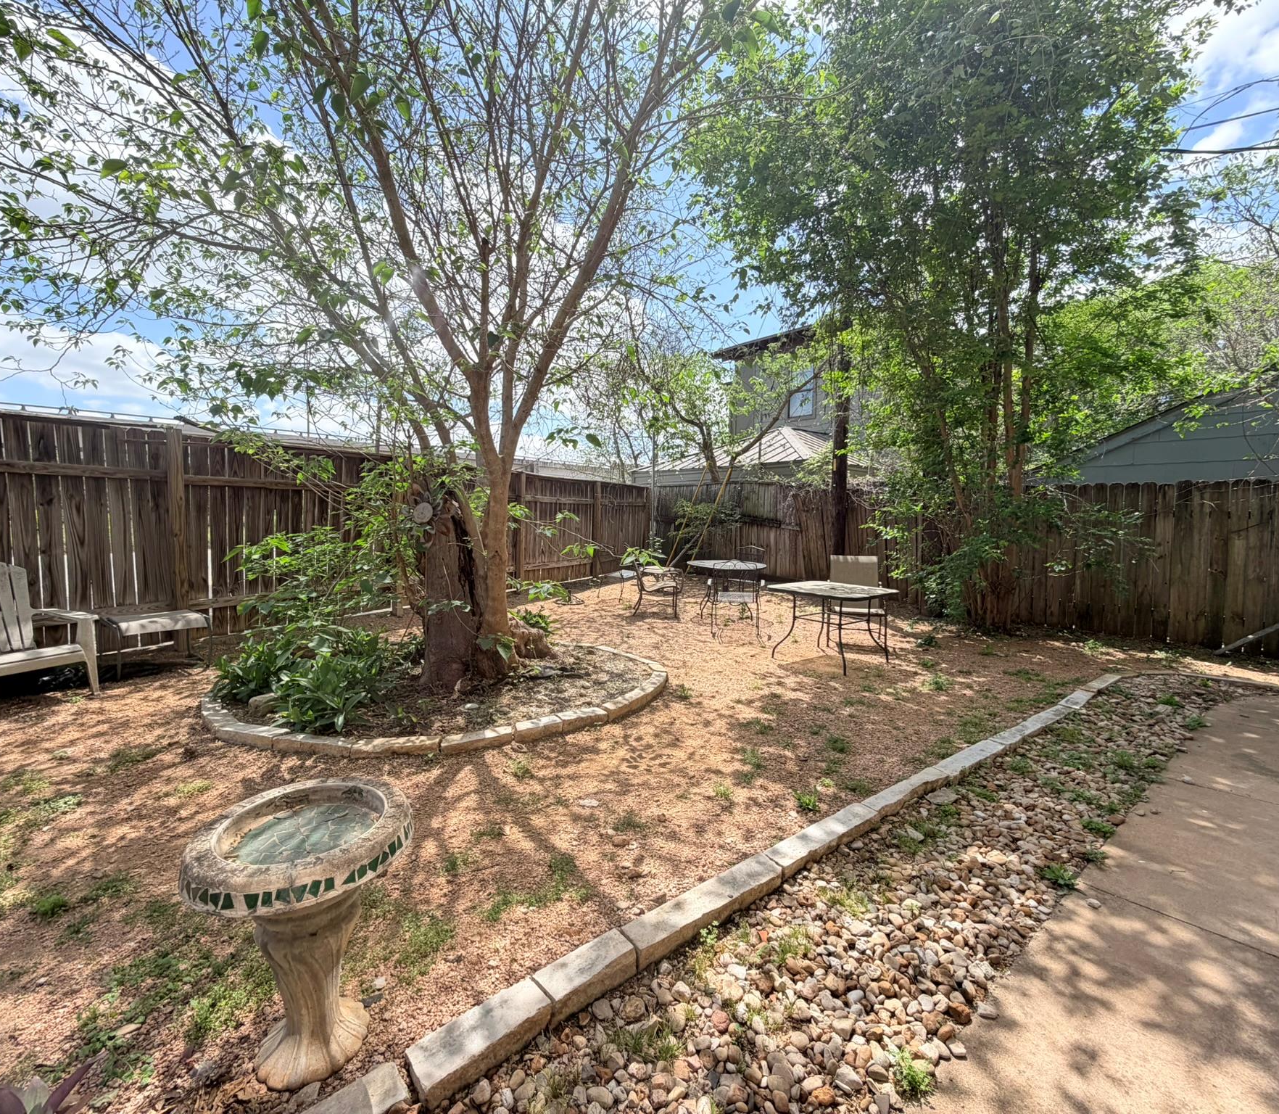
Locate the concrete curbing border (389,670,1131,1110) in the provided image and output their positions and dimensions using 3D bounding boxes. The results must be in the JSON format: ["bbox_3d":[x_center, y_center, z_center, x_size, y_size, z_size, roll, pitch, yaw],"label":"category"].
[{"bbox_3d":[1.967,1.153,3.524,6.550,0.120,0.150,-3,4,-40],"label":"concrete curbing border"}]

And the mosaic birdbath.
[{"bbox_3d":[-0.836,0.953,1.527,0.505,0.590,0.505,0,3,0],"label":"mosaic birdbath"}]

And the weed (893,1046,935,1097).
[{"bbox_3d":[0.678,1.272,1.497,0.080,0.055,0.075,-2,4,-25],"label":"weed"}]

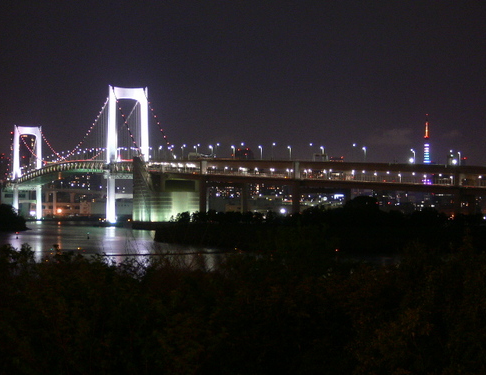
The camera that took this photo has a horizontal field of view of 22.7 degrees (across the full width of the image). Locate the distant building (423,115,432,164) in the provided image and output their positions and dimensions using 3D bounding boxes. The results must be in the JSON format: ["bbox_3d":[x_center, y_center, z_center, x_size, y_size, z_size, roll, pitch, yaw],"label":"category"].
[{"bbox_3d":[650.000,-91.300,4280.000,90.000,333.000,90.000,0,-1,9],"label":"distant building"}]

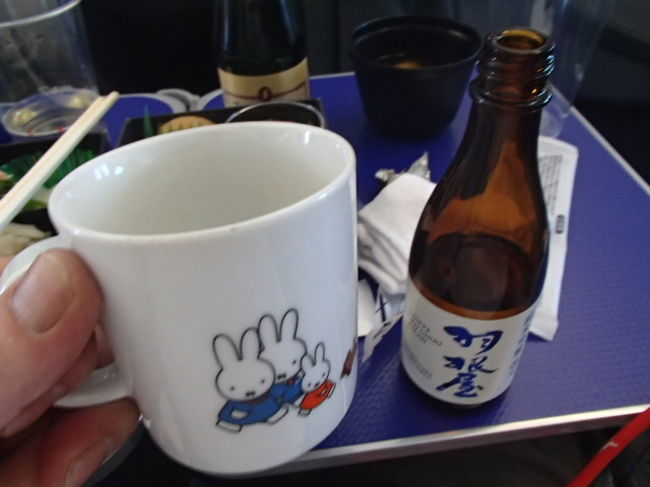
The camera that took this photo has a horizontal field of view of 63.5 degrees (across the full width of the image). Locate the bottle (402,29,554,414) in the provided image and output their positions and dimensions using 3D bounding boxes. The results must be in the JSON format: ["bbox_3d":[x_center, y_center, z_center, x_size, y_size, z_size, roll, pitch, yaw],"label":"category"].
[{"bbox_3d":[0.060,0.001,0.201,0.054,0.157,0.054,2,43,7],"label":"bottle"}]

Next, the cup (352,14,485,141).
[{"bbox_3d":[0.068,-0.126,0.405,0.093,0.062,0.093,4,44,8],"label":"cup"}]

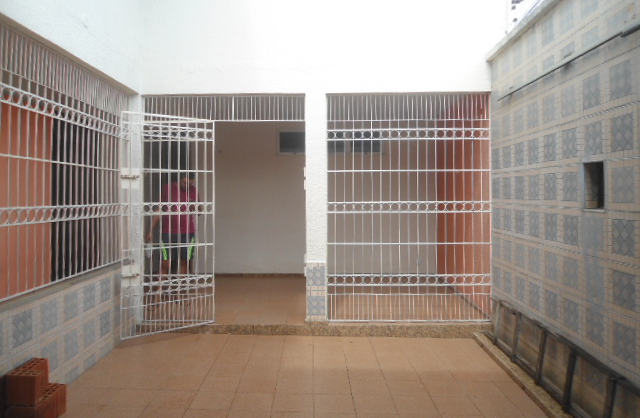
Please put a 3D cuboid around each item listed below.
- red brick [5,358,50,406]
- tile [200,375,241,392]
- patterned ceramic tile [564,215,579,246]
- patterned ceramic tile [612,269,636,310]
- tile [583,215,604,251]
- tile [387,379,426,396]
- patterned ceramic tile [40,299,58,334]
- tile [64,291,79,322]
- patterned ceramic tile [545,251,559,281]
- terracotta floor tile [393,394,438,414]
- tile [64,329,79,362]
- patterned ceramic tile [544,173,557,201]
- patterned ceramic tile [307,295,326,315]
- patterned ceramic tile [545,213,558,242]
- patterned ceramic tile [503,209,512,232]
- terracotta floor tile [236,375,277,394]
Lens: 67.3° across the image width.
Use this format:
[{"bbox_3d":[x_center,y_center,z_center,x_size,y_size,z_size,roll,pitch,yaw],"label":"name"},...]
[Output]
[{"bbox_3d":[-1.824,1.103,3.053,0.175,0.195,0.285,0,2,0],"label":"red brick"},{"bbox_3d":[-0.799,1.417,3.880,0.300,0.012,0.300,1,2,-1],"label":"tile"},{"bbox_3d":[1.784,0.145,3.416,0.010,0.203,0.203,0,1,1],"label":"patterned ceramic tile"},{"bbox_3d":[1.818,0.480,2.864,0.010,0.207,0.207,0,1,1],"label":"patterned ceramic tile"},{"bbox_3d":[1.808,0.162,3.169,0.010,0.205,0.205,0,2,1],"label":"tile"},{"bbox_3d":[0.690,1.423,3.812,0.295,0.010,0.295,1,2,-1],"label":"tile"},{"bbox_3d":[-1.979,0.783,3.509,0.012,0.207,0.210,0,2,-1],"label":"patterned ceramic tile"},{"bbox_3d":[-1.995,0.781,3.849,0.010,0.205,0.205,0,2,-1],"label":"tile"},{"bbox_3d":[1.810,0.448,3.748,0.012,0.207,0.213,0,2,1],"label":"patterned ceramic tile"},{"bbox_3d":[0.710,1.461,3.571,0.300,0.012,0.300,2,2,-1],"label":"terracotta floor tile"},{"bbox_3d":[-1.984,1.084,3.832,0.012,0.207,0.210,0,2,-1],"label":"tile"},{"bbox_3d":[1.828,-0.168,3.795,0.012,0.207,0.210,-1,2,1],"label":"patterned ceramic tile"},{"bbox_3d":[-0.039,1.080,5.369,0.220,0.215,0.010,0,2,-1],"label":"patterned ceramic tile"},{"bbox_3d":[1.883,0.150,3.910,0.010,0.213,0.213,0,2,1],"label":"patterned ceramic tile"},{"bbox_3d":[1.850,0.113,4.719,0.010,0.207,0.207,0,1,1],"label":"patterned ceramic tile"},{"bbox_3d":[-0.494,1.415,3.850,0.300,0.012,0.300,2,2,-1],"label":"terracotta floor tile"}]

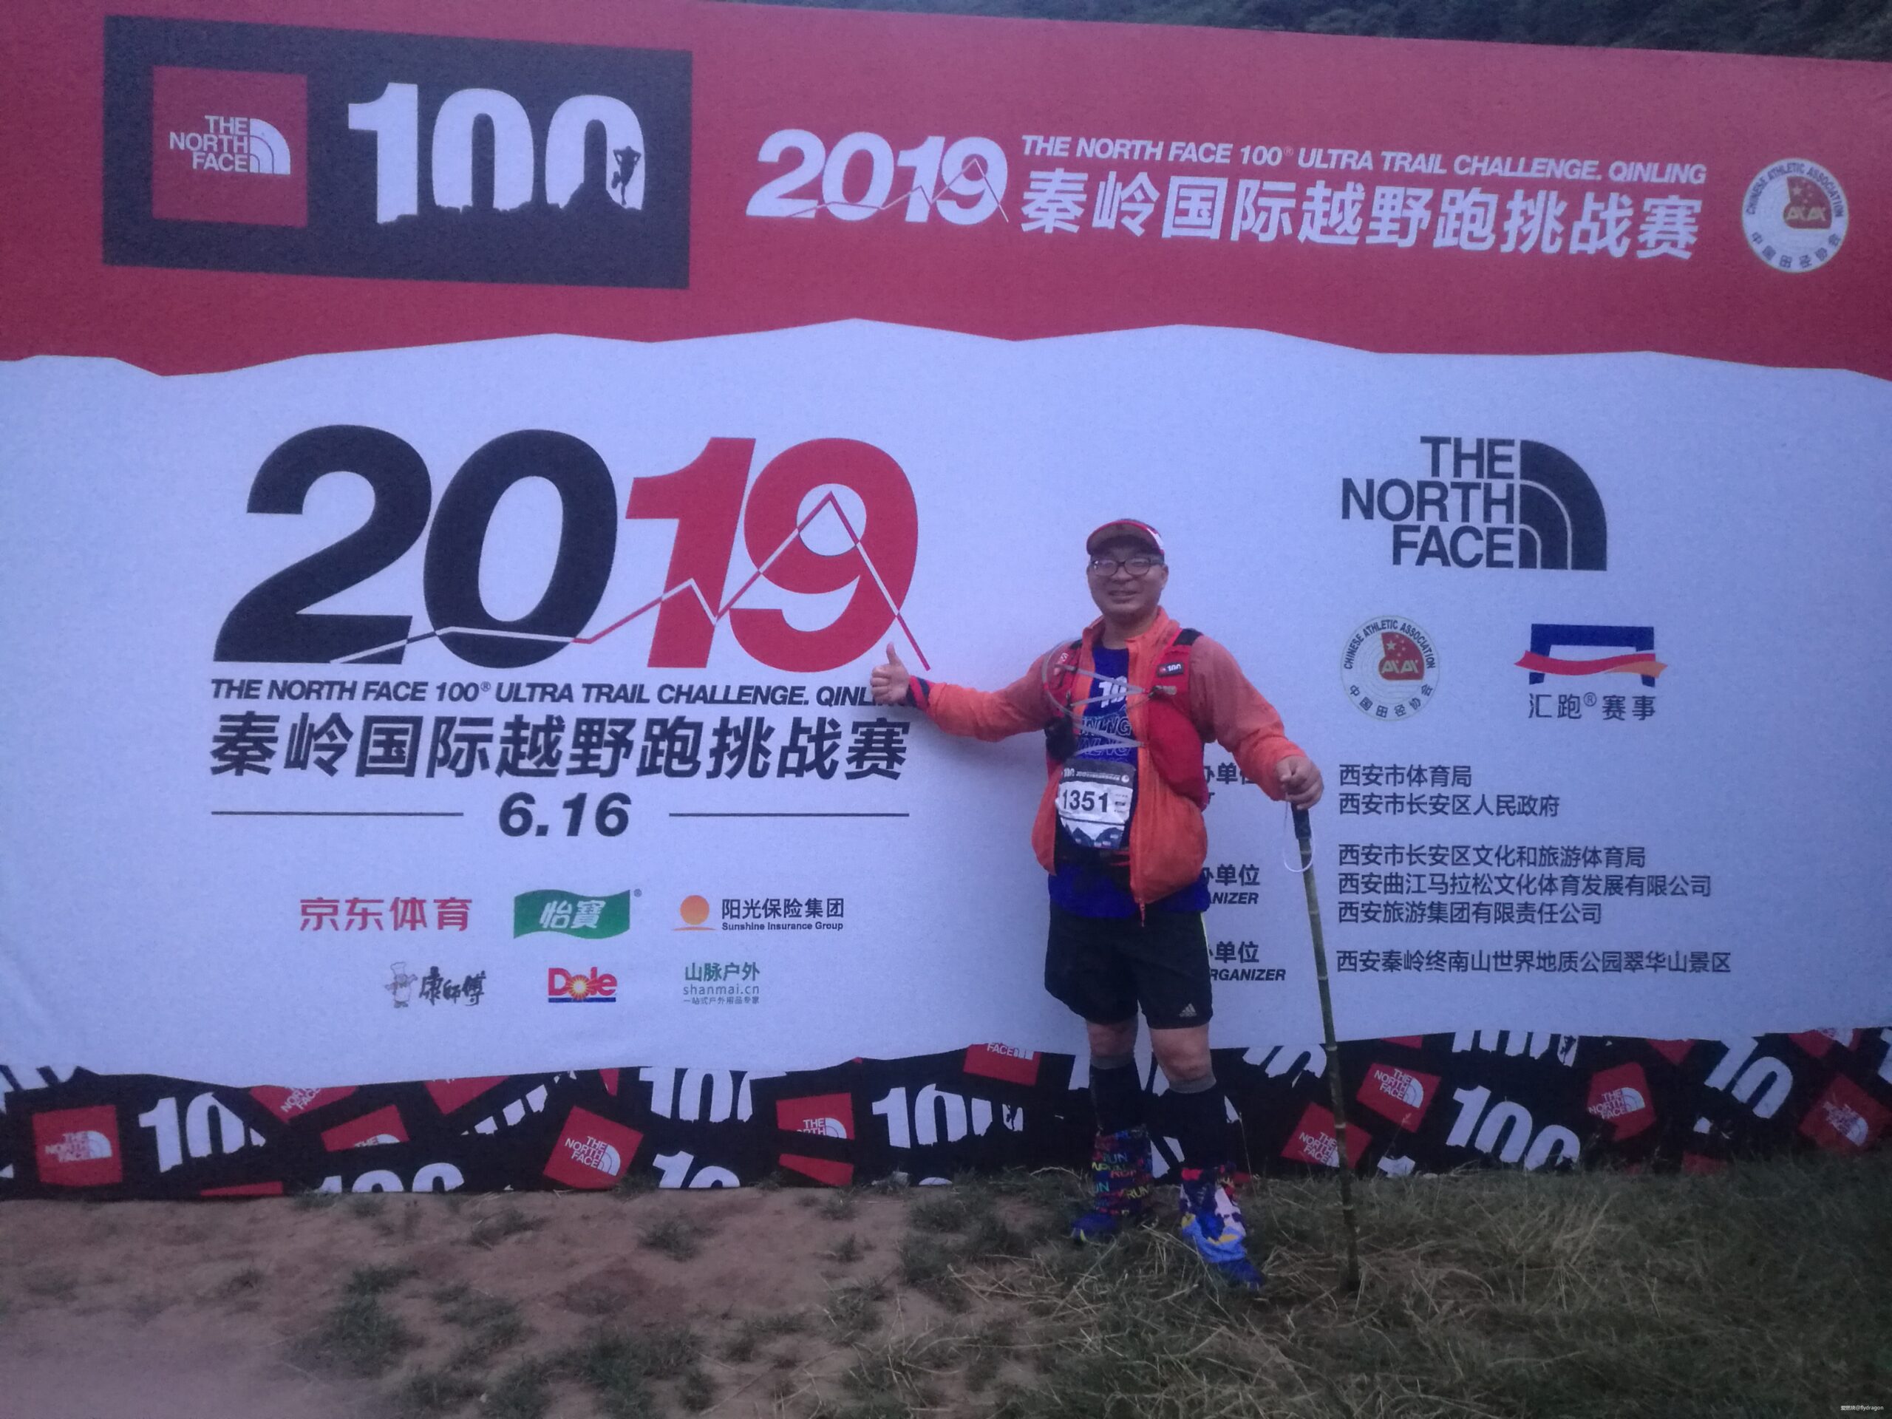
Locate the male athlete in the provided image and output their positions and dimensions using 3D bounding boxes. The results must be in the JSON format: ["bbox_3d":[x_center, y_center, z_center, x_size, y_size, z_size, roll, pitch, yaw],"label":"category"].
[{"bbox_3d":[0.355,0.415,3.480,1.040,1.710,0.470,1,1,17],"label":"male athlete"}]

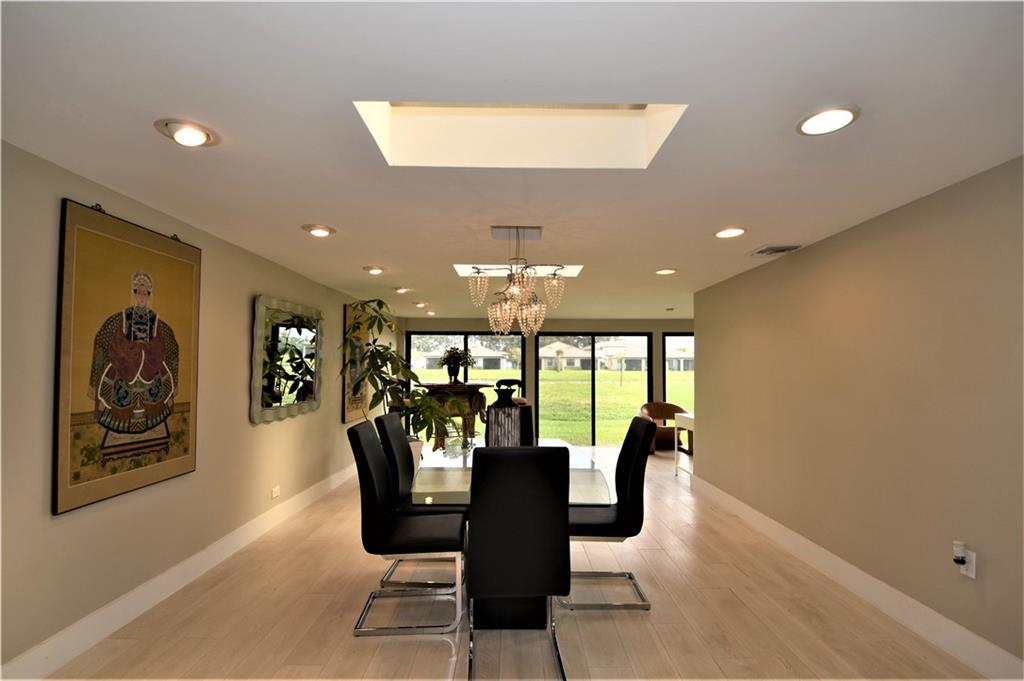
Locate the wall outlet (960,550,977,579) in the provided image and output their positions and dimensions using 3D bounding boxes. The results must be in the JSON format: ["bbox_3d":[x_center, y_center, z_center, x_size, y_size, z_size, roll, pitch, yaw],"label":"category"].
[{"bbox_3d":[2.174,1.067,2.030,0.015,0.116,0.072,0,-3,1],"label":"wall outlet"}]

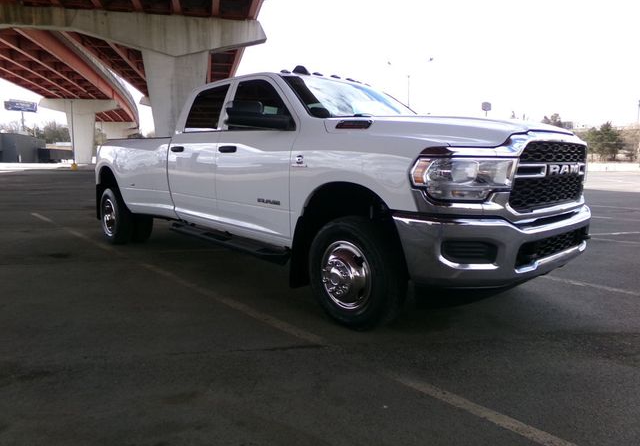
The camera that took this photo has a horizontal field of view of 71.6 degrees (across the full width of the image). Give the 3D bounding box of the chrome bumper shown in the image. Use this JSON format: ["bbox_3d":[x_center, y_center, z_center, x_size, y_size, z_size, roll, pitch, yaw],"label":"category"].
[{"bbox_3d":[1.421,0.114,3.203,2.000,0.400,0.660,-6,10,-43],"label":"chrome bumper"}]

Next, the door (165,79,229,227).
[{"bbox_3d":[-1.289,-0.709,4.668,0.230,1.445,1.080,-6,10,-43],"label":"door"}]

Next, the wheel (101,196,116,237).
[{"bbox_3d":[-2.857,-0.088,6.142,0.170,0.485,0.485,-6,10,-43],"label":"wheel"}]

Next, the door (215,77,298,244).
[{"bbox_3d":[-0.550,-0.569,3.892,0.230,1.440,1.120,-6,10,-43],"label":"door"}]

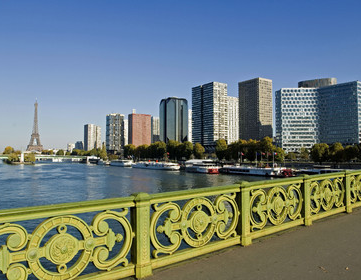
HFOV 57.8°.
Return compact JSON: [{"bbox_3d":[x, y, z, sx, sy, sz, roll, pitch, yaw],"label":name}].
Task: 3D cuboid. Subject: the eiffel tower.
[{"bbox_3d":[-773.000,-73.490,1745.430,125.000,324.000,125.000,2,-3,-29],"label":"eiffel tower"}]

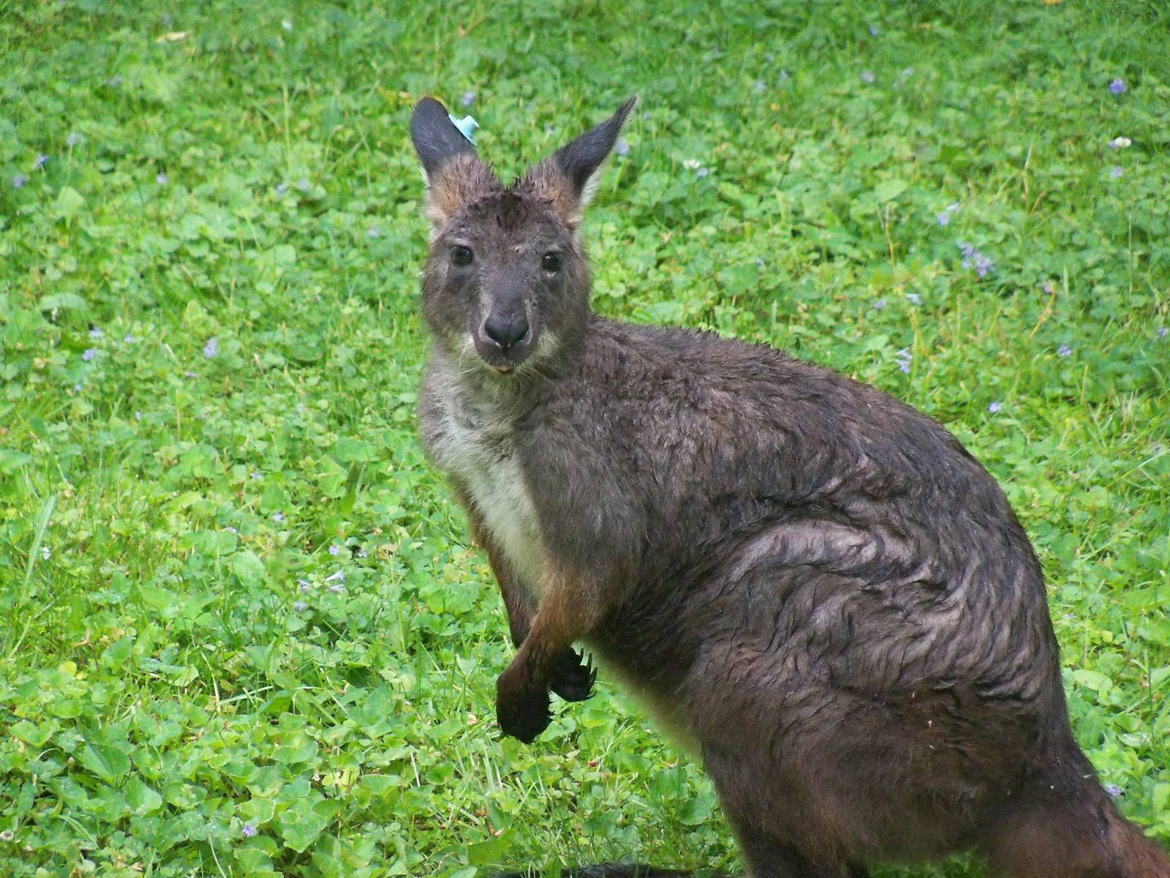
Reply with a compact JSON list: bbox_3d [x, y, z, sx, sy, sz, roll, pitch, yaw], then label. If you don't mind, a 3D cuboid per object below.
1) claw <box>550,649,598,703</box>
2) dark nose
[{"bbox_3d":[-0.009,0.147,6.030,0.034,0.034,0.030,-2,13,-7],"label":"claw"},{"bbox_3d":[-0.048,-0.066,5.930,0.029,0.024,0.019,0,13,1],"label":"dark nose"}]

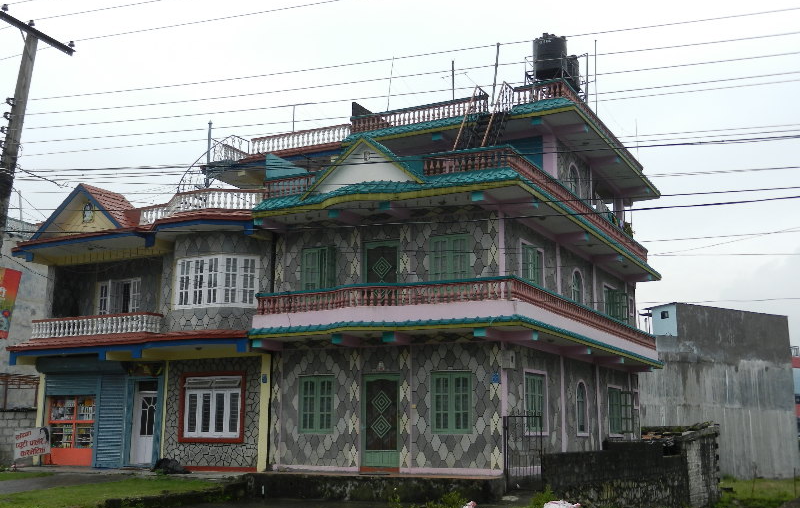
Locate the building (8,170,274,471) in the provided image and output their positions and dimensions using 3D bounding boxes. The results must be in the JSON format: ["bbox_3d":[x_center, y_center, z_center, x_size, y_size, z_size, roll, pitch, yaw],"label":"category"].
[{"bbox_3d":[-5.092,2.526,27.290,8.673,7.699,9.912,-6,-13,28],"label":"building"}]

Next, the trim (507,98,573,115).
[{"bbox_3d":[3.737,-3.845,22.826,1.788,0.430,0.460,-6,-13,28],"label":"trim"}]

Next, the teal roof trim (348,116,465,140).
[{"bbox_3d":[0.197,-3.516,24.697,3.912,0.430,0.460,-6,-13,28],"label":"teal roof trim"}]

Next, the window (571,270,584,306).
[{"bbox_3d":[5.001,1.174,24.741,0.132,1.495,1.072,-5,-13,28],"label":"window"}]

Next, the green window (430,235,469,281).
[{"bbox_3d":[1.131,0.237,19.842,0.991,1.363,0.150,-6,-13,28],"label":"green window"}]

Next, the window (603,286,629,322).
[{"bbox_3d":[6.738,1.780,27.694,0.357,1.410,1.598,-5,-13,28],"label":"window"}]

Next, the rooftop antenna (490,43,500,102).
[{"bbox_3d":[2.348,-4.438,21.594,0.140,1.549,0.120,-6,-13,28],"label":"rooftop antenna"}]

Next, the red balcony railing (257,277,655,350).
[{"bbox_3d":[2.438,2.144,25.539,7.031,0.517,13.085,-5,-13,28],"label":"red balcony railing"}]

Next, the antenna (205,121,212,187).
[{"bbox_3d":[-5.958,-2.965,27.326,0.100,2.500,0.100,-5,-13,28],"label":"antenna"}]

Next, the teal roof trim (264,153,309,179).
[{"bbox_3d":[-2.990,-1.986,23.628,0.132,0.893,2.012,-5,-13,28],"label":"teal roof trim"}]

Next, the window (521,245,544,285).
[{"bbox_3d":[3.239,0.536,21.628,0.150,1.391,1.476,-5,-13,28],"label":"window"}]

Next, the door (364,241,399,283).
[{"bbox_3d":[-0.438,0.806,21.125,0.964,2.209,0.122,-5,-13,28],"label":"door"}]

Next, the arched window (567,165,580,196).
[{"bbox_3d":[5.000,-1.843,25.023,0.160,1.487,1.115,-6,-13,28],"label":"arched window"}]

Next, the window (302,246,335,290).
[{"bbox_3d":[-1.998,0.510,21.438,1.009,1.363,0.170,-6,-13,28],"label":"window"}]

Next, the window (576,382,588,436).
[{"bbox_3d":[4.968,4.175,23.859,0.160,1.531,1.115,-6,-13,28],"label":"window"}]

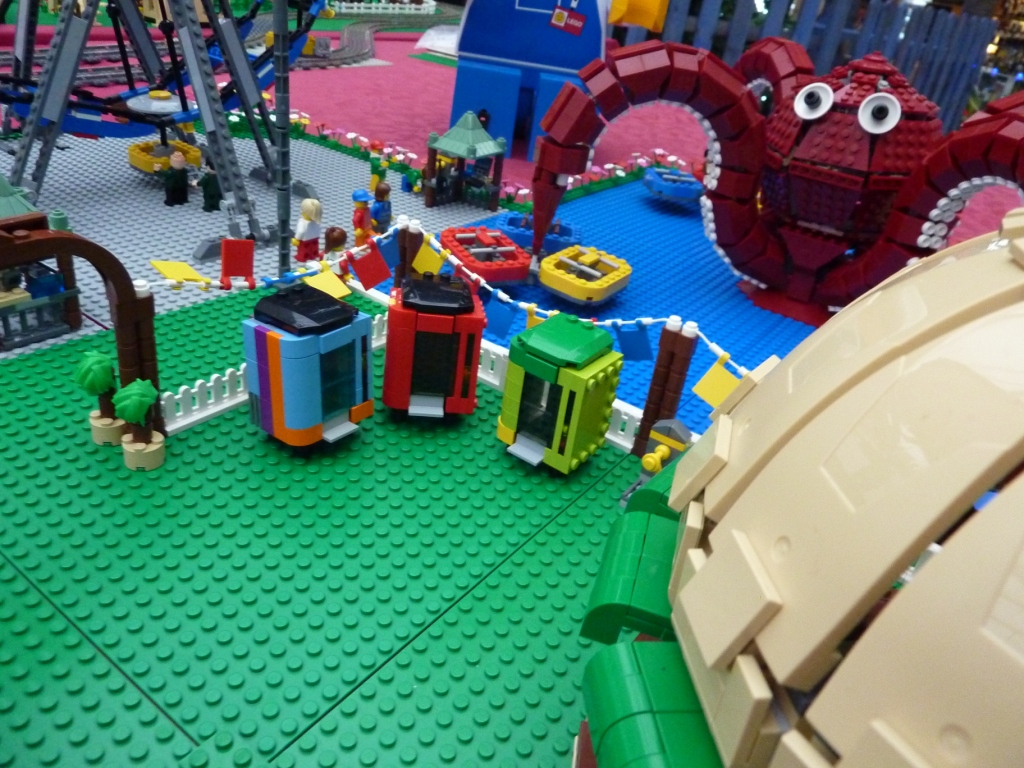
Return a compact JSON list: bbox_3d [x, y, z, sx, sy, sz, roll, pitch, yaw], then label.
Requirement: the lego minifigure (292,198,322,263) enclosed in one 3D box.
[{"bbox_3d":[-0.139,-0.105,0.505,0.014,0.043,0.022,26,33,27],"label":"lego minifigure"}]

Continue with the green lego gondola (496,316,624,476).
[{"bbox_3d":[0.018,0.002,0.327,0.046,0.058,0.039,26,33,27],"label":"green lego gondola"}]

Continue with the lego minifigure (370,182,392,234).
[{"bbox_3d":[-0.098,-0.131,0.559,0.014,0.042,0.023,17,30,14],"label":"lego minifigure"}]

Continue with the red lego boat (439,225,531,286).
[{"bbox_3d":[-0.019,-0.086,0.494,0.048,0.016,0.064,-8,34,-29],"label":"red lego boat"}]

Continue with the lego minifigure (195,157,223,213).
[{"bbox_3d":[-0.233,-0.158,0.572,0.017,0.041,0.022,20,31,17],"label":"lego minifigure"}]

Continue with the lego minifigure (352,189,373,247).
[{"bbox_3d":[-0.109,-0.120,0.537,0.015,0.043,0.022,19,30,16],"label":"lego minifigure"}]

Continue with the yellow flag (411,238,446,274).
[{"bbox_3d":[-0.044,-0.068,0.401,0.016,0.022,0.004,41,35,12],"label":"yellow flag"}]

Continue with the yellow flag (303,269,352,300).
[{"bbox_3d":[-0.091,-0.050,0.360,0.021,0.004,0.016,51,40,8],"label":"yellow flag"}]

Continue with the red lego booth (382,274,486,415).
[{"bbox_3d":[-0.038,-0.017,0.355,0.046,0.073,0.038,3,31,-12],"label":"red lego booth"}]

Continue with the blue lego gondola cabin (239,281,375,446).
[{"bbox_3d":[-0.089,-0.010,0.331,0.037,0.063,0.044,24,32,24],"label":"blue lego gondola cabin"}]

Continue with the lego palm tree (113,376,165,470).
[{"bbox_3d":[-0.152,0.015,0.303,0.018,0.038,0.018,26,34,26],"label":"lego palm tree"}]

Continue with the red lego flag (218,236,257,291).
[{"bbox_3d":[-0.119,-0.051,0.322,0.004,0.022,0.016,10,11,33],"label":"red lego flag"}]

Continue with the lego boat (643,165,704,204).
[{"bbox_3d":[0.153,-0.191,0.707,0.048,0.017,0.062,7,30,-4],"label":"lego boat"}]

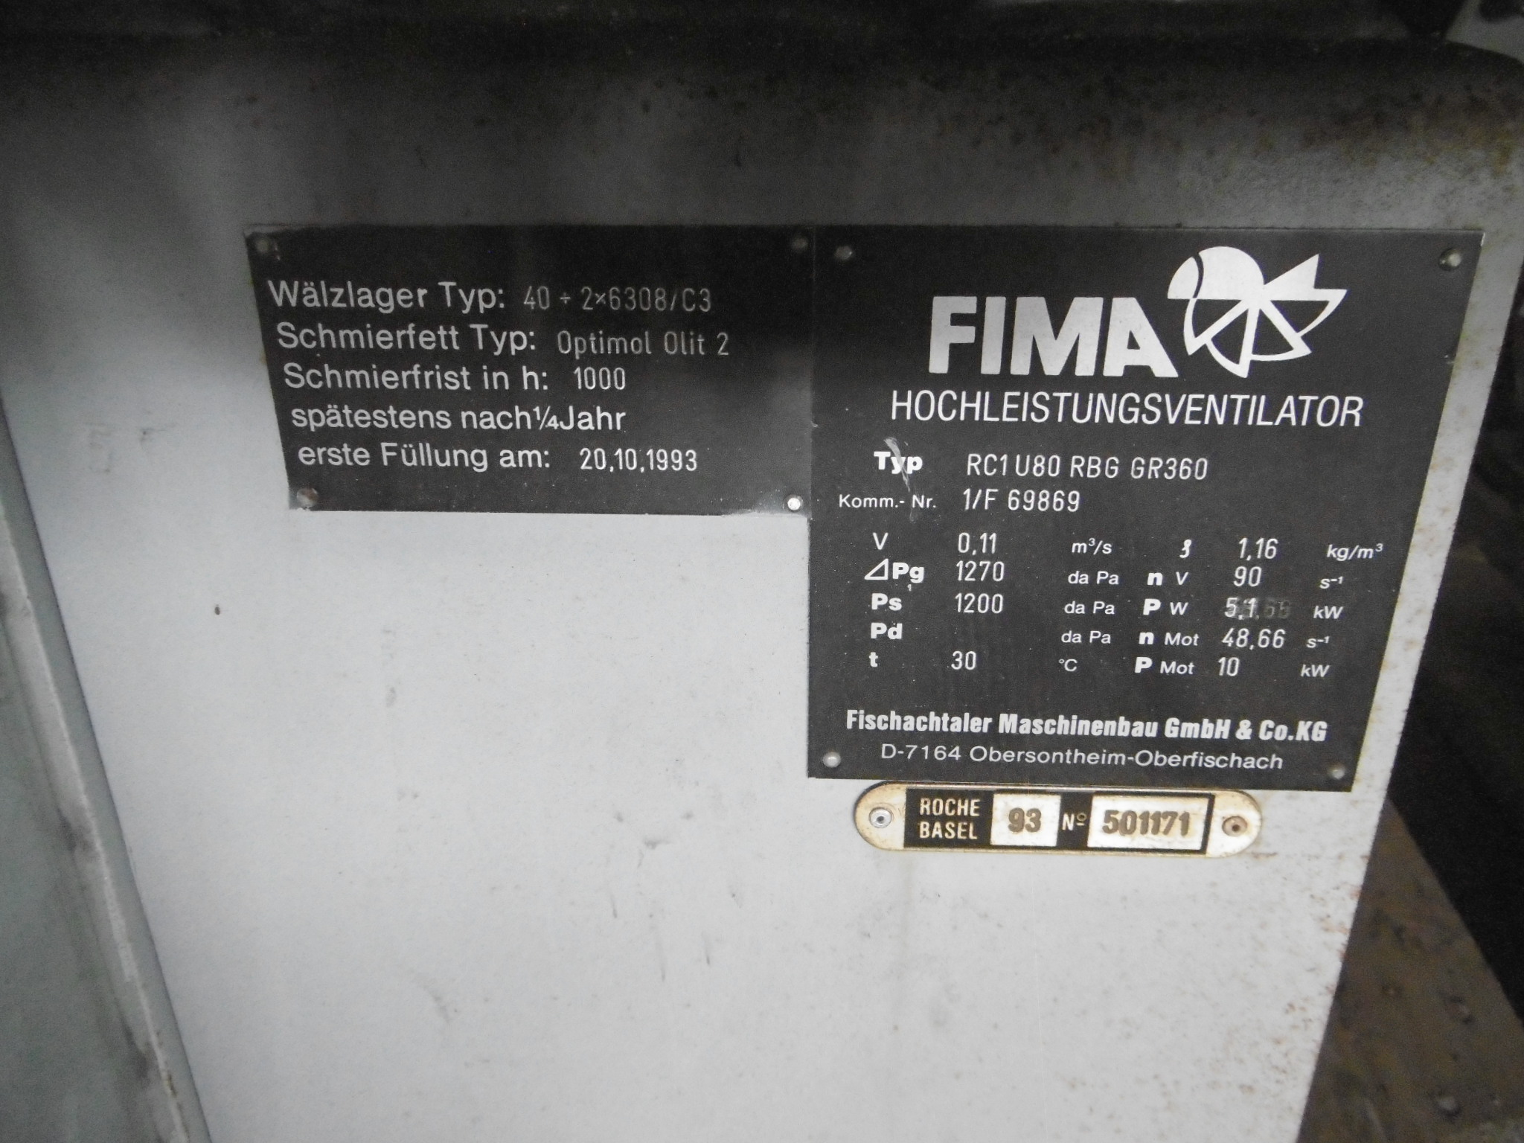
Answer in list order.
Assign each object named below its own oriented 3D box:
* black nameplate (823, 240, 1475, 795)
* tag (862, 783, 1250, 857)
[{"bbox_3d":[0.079,-0.008,0.240,0.136,0.133,0.002,1,21,2],"label":"black nameplate"},{"bbox_3d":[0.075,0.063,0.268,0.103,0.020,0.002,1,21,2],"label":"tag"}]

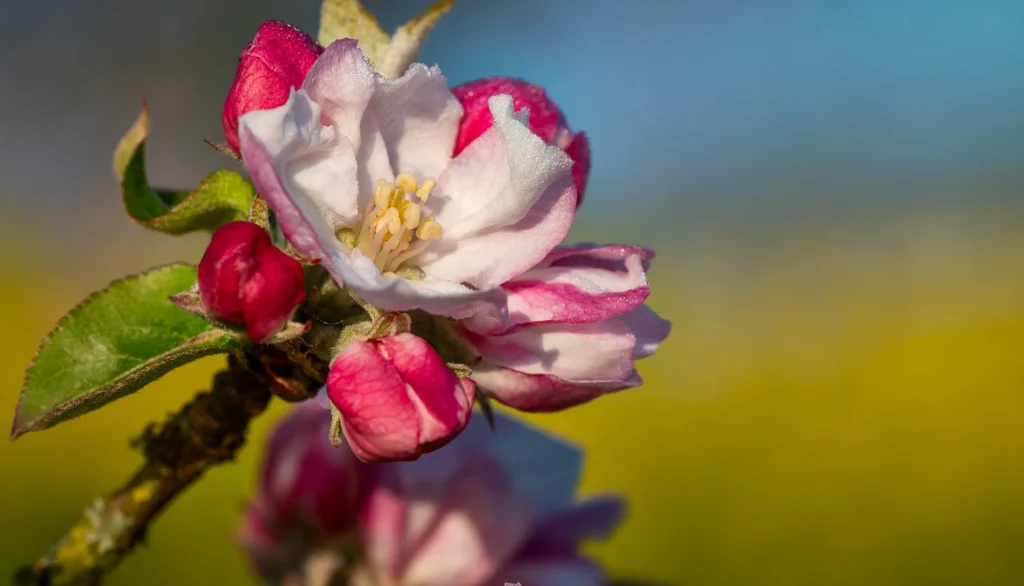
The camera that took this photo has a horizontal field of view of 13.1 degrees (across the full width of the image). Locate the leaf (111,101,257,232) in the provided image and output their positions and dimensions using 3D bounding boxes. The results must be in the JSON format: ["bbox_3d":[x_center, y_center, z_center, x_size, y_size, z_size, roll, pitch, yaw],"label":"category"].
[{"bbox_3d":[-0.034,-0.013,0.463,0.015,0.013,0.010,1,2,24],"label":"leaf"}]

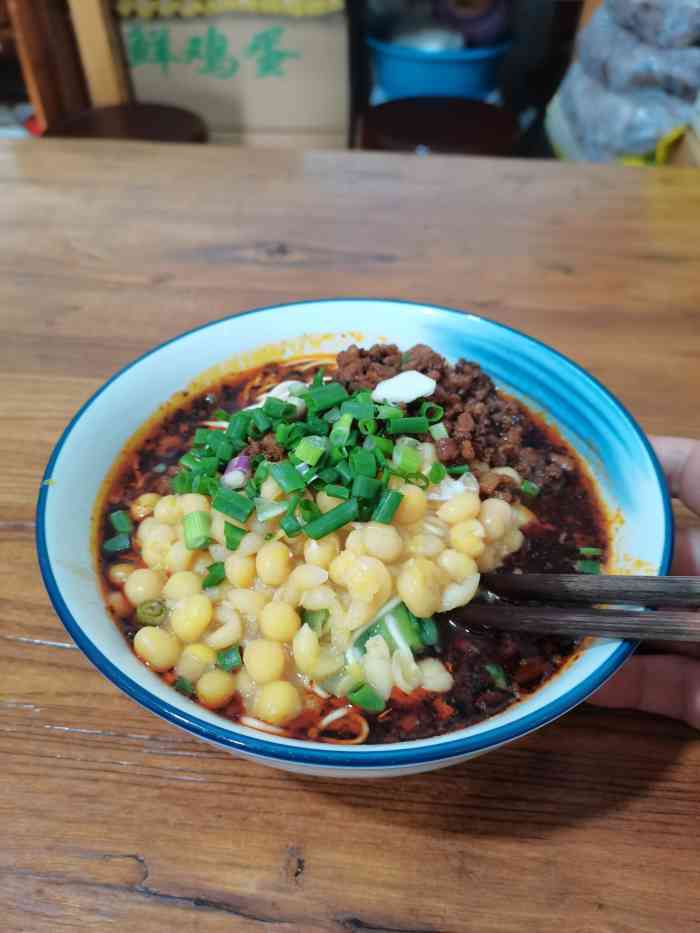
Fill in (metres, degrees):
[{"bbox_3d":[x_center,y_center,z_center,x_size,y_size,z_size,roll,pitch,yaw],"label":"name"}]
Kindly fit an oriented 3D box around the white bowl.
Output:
[{"bbox_3d":[0.002,0.023,0.233,0.180,0.071,0.180,0,45,0],"label":"white bowl"}]

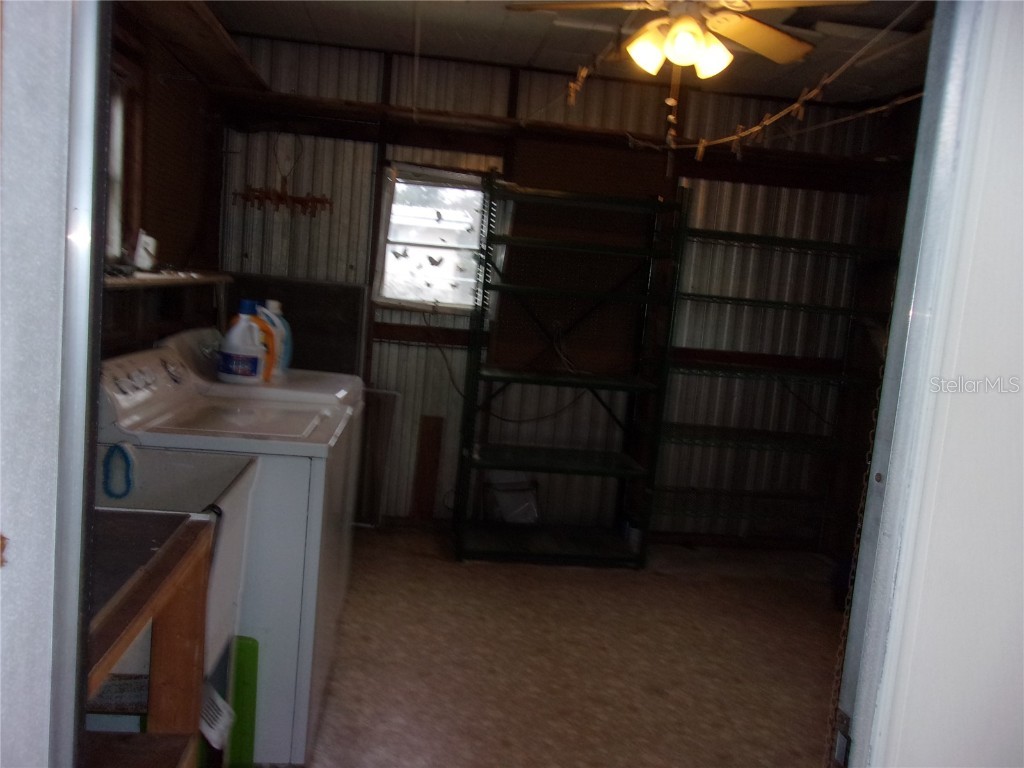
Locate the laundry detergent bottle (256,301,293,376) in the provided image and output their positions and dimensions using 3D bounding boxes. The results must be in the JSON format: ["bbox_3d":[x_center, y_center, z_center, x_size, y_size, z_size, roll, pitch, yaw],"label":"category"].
[{"bbox_3d":[-0.901,-0.164,3.013,0.145,0.296,0.106,4,6,-4],"label":"laundry detergent bottle"}]

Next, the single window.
[{"bbox_3d":[-0.384,-0.755,4.319,0.672,0.783,0.077,4,6,-7],"label":"single window"}]

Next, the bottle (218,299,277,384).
[{"bbox_3d":[-0.949,-0.150,2.830,0.160,0.300,0.111,5,6,-2],"label":"bottle"}]

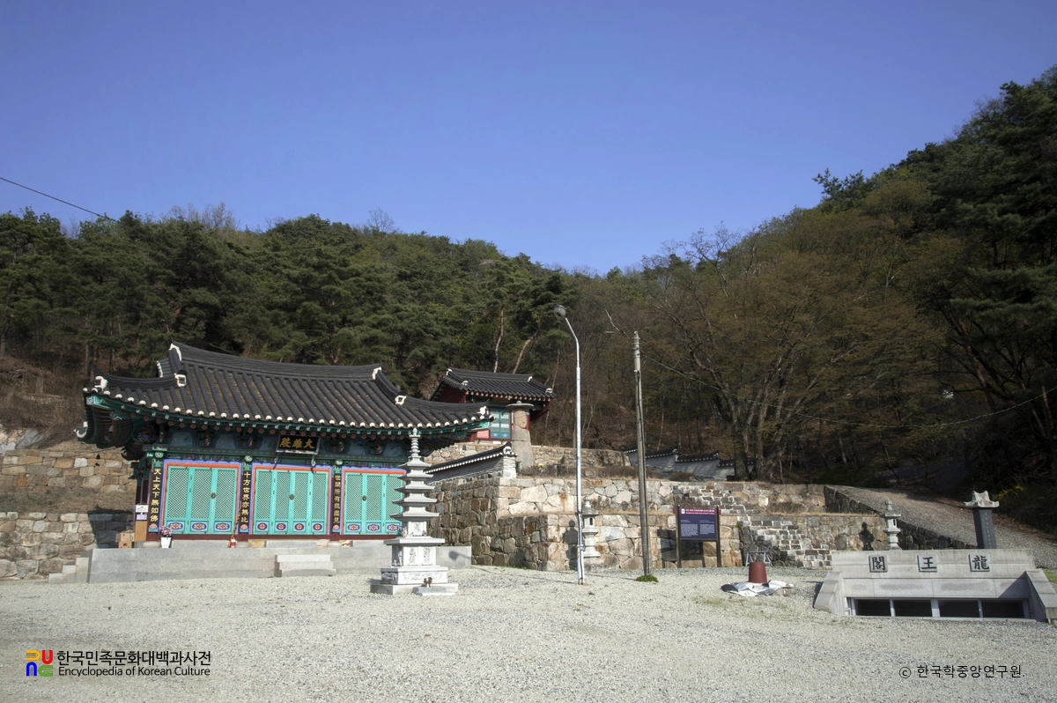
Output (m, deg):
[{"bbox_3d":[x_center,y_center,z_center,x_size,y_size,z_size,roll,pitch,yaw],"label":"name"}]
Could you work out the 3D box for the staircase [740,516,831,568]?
[{"bbox_3d":[7.704,5.691,25.353,1.700,1.510,2.400,6,-15,-25],"label":"staircase"}]

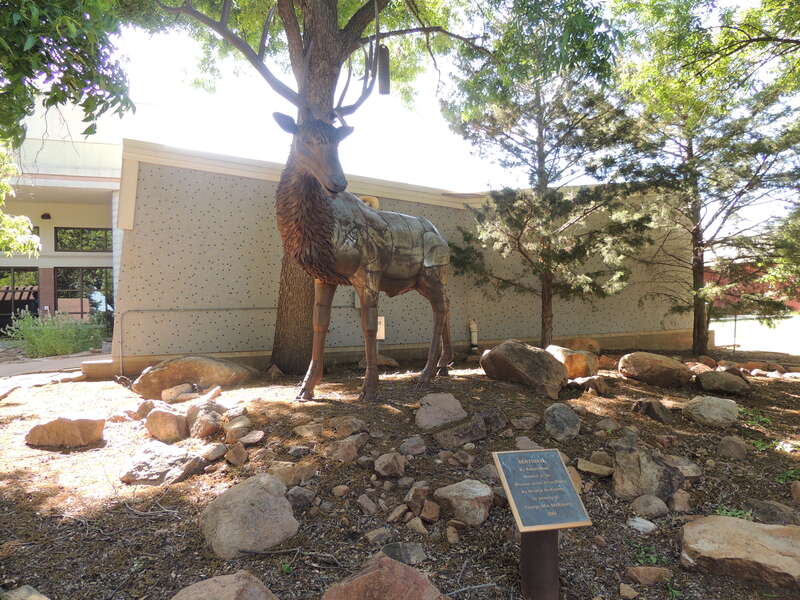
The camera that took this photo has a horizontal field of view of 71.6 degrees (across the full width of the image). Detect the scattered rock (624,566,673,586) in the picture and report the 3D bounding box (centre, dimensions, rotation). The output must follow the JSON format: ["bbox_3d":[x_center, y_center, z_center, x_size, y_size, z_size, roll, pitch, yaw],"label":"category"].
[{"bbox_3d":[1.313,1.461,2.930,0.250,0.085,0.160,-2,-2,24],"label":"scattered rock"}]

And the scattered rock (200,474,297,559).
[{"bbox_3d":[-0.859,1.227,3.145,0.544,0.370,0.463,0,0,0],"label":"scattered rock"}]

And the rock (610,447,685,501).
[{"bbox_3d":[1.702,1.195,3.800,0.460,0.300,0.330,-2,-2,24],"label":"rock"}]

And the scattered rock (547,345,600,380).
[{"bbox_3d":[1.974,0.732,6.500,0.660,0.370,0.480,0,0,17],"label":"scattered rock"}]

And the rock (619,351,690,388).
[{"bbox_3d":[3.097,0.858,6.750,0.850,0.400,0.580,-2,-2,25],"label":"rock"}]

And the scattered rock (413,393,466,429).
[{"bbox_3d":[0.352,0.969,4.820,0.430,0.280,0.320,-1,-2,4],"label":"scattered rock"}]

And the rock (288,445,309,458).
[{"bbox_3d":[-0.693,1.045,3.827,0.152,0.081,0.114,0,0,-10],"label":"rock"}]

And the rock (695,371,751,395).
[{"bbox_3d":[3.529,0.900,6.051,0.589,0.226,0.442,0,0,0],"label":"rock"}]

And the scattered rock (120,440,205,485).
[{"bbox_3d":[-1.734,1.186,4.050,0.600,0.240,0.420,0,-2,-23],"label":"scattered rock"}]

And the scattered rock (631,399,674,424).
[{"bbox_3d":[2.123,0.934,4.646,0.352,0.191,0.246,0,0,0],"label":"scattered rock"}]

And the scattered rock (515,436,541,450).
[{"bbox_3d":[0.902,1.022,3.923,0.184,0.095,0.138,0,0,13],"label":"scattered rock"}]

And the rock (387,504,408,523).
[{"bbox_3d":[-0.015,1.282,3.330,0.132,0.085,0.100,0,0,0],"label":"rock"}]

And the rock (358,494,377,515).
[{"bbox_3d":[-0.186,1.170,3.174,0.126,0.105,0.113,0,0,-3],"label":"rock"}]

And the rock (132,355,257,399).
[{"bbox_3d":[-2.056,0.765,5.550,1.170,0.410,0.620,0,0,-20],"label":"rock"}]

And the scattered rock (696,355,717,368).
[{"bbox_3d":[4.806,0.964,8.698,0.314,0.203,0.282,0,0,0],"label":"scattered rock"}]

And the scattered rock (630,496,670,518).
[{"bbox_3d":[1.525,1.262,3.391,0.232,0.125,0.180,0,0,24],"label":"scattered rock"}]

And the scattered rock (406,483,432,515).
[{"bbox_3d":[0.108,1.224,3.422,0.160,0.169,0.144,0,0,0],"label":"scattered rock"}]

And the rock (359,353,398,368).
[{"bbox_3d":[-0.300,0.844,7.734,0.558,0.201,0.390,0,0,0],"label":"rock"}]

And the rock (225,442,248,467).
[{"bbox_3d":[-1.098,1.037,3.724,0.161,0.156,0.129,0,0,-16],"label":"rock"}]

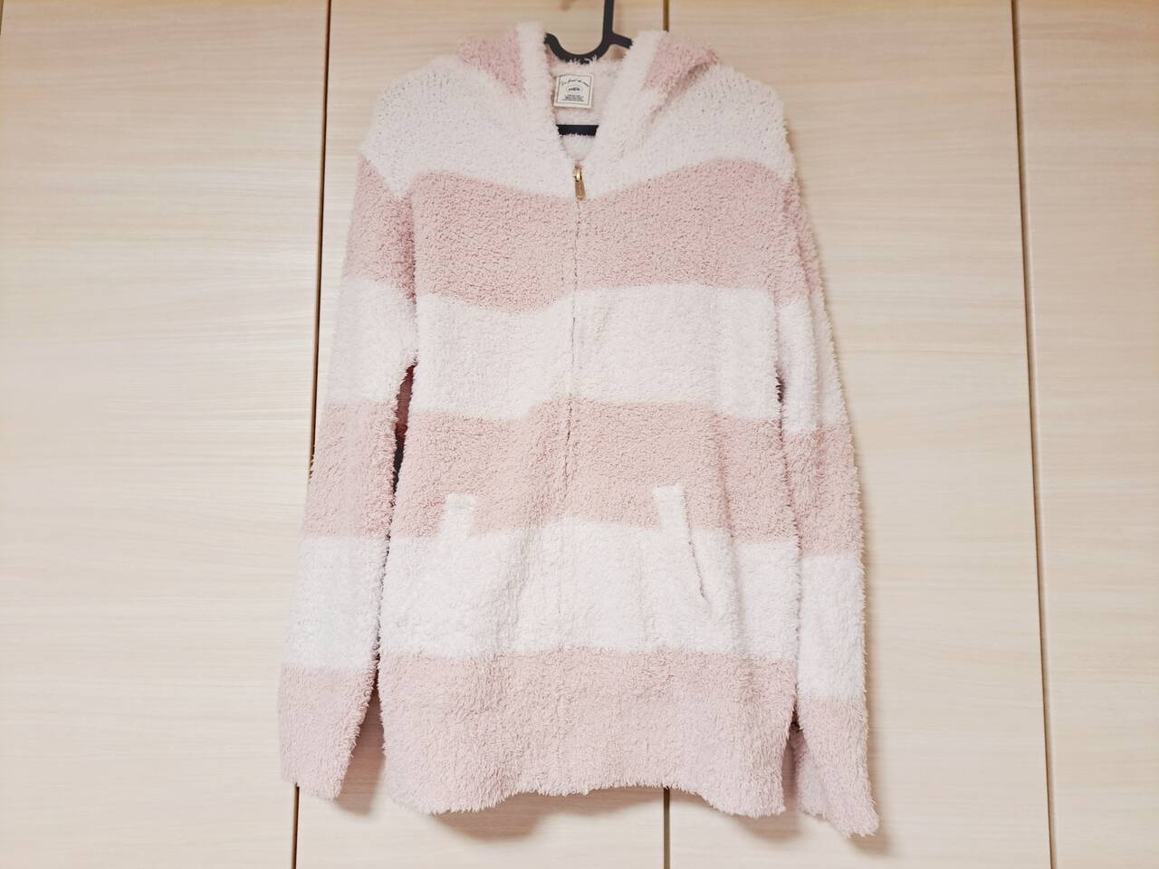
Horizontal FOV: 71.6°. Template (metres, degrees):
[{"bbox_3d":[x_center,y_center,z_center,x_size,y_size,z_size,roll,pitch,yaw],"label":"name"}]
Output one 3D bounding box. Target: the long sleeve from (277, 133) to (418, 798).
[{"bbox_3d":[-0.216,0.019,0.765,0.106,0.615,0.080,0,-6,2],"label":"long sleeve"}]

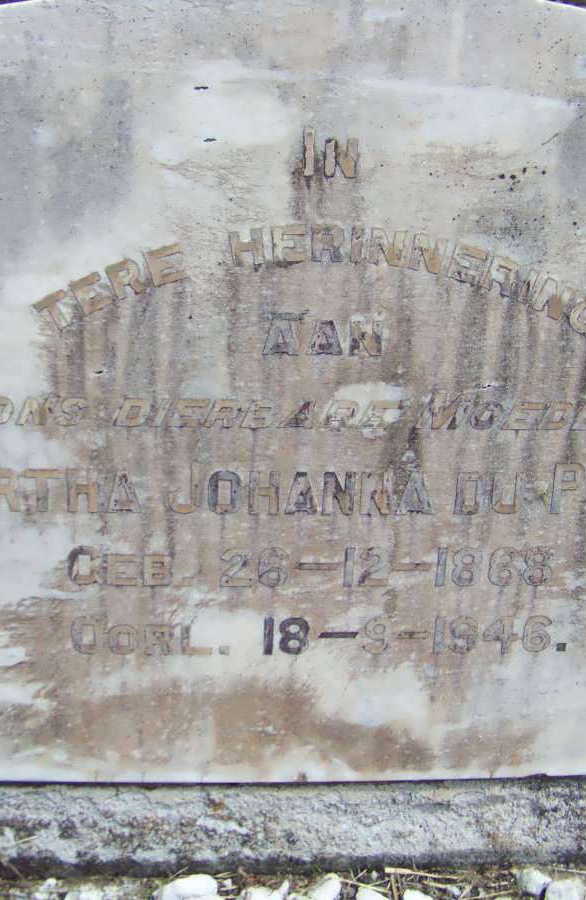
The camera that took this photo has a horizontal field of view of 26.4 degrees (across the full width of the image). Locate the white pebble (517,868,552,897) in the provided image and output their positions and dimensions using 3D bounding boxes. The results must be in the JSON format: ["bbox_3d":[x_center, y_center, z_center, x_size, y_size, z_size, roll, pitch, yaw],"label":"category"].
[{"bbox_3d":[0.179,0.320,0.924,0.026,0.019,0.023,0,17,-4],"label":"white pebble"}]

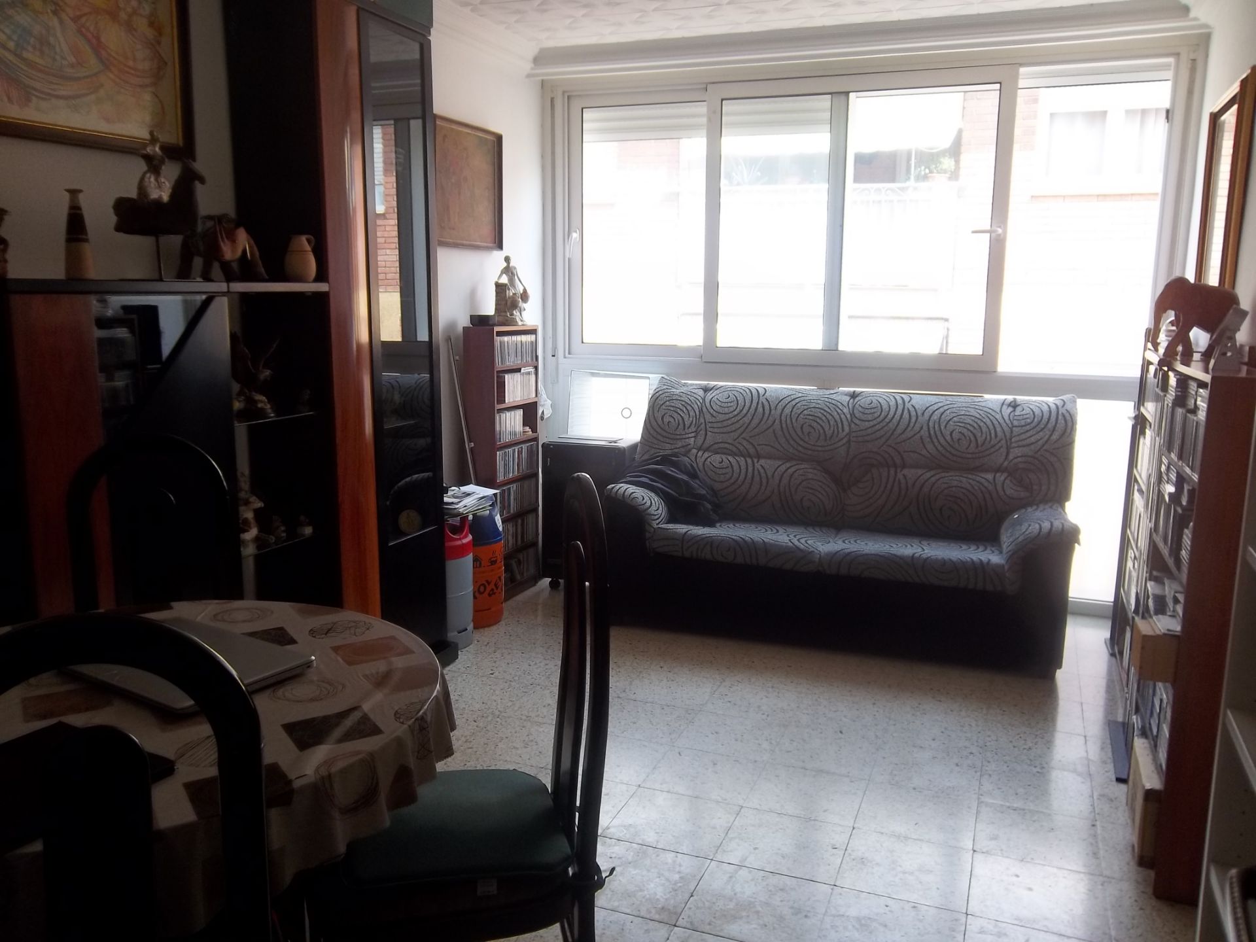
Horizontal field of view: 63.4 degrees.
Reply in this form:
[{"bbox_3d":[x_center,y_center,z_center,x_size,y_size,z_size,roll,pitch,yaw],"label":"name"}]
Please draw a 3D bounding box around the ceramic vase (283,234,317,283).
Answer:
[{"bbox_3d":[-0.973,-0.629,3.009,0.093,0.142,0.090,-3,11,-17],"label":"ceramic vase"}]

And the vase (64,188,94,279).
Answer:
[{"bbox_3d":[-1.300,-0.557,2.395,0.061,0.209,0.061,-5,12,-27],"label":"vase"}]

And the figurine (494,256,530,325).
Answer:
[{"bbox_3d":[-0.534,-0.822,4.620,0.158,0.326,0.128,-6,12,-30],"label":"figurine"}]

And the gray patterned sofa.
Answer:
[{"bbox_3d":[0.902,0.157,4.362,1.826,1.000,0.877,4,11,17],"label":"gray patterned sofa"}]

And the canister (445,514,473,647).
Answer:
[{"bbox_3d":[-0.769,0.420,4.074,0.301,0.561,0.301,-2,10,-11],"label":"canister"}]

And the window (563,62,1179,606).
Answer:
[{"bbox_3d":[0.940,-0.638,4.778,2.713,2.295,0.102,4,11,20],"label":"window"}]

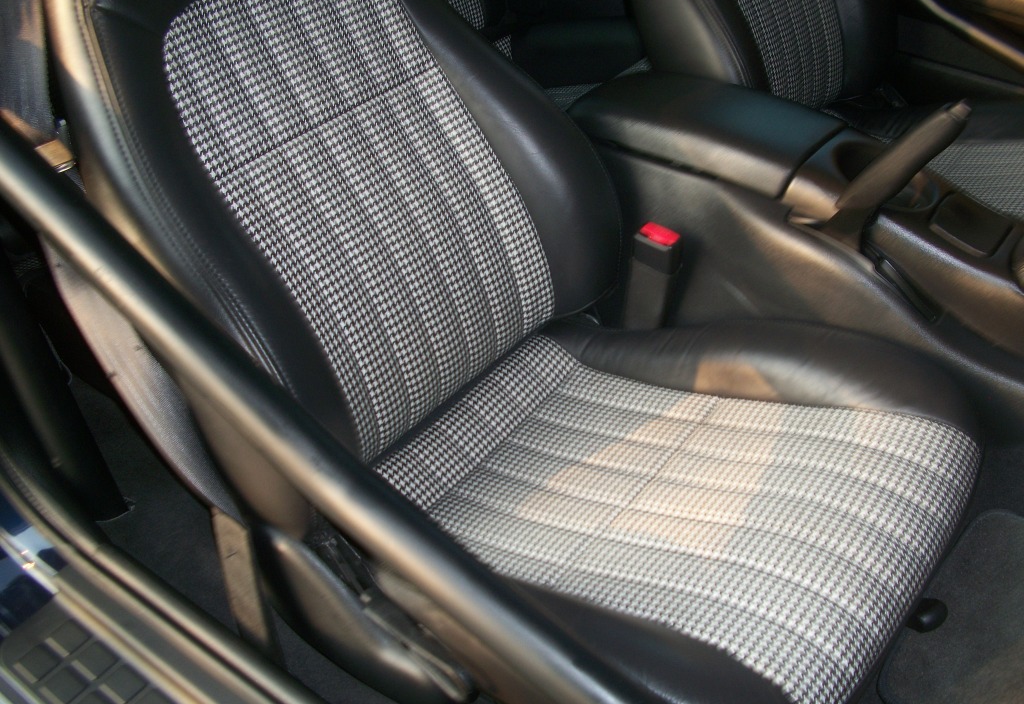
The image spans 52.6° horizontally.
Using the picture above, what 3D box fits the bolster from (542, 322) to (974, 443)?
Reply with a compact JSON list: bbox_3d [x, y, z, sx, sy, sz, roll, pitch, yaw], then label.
[{"bbox_3d":[0.277,0.031,1.155,0.470,0.120,0.140,15,40,25],"label":"bolster"}]

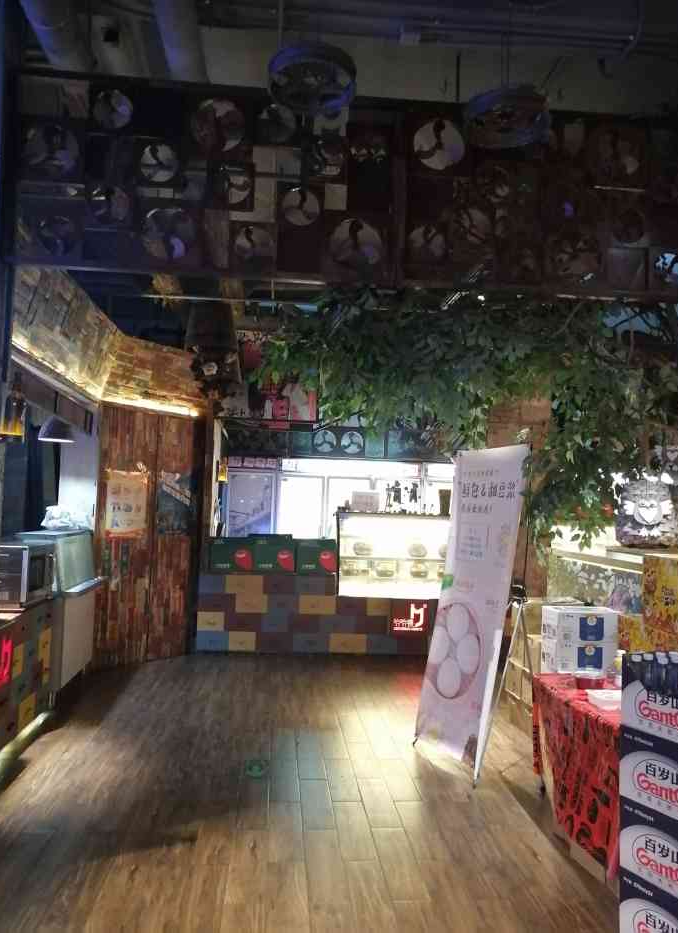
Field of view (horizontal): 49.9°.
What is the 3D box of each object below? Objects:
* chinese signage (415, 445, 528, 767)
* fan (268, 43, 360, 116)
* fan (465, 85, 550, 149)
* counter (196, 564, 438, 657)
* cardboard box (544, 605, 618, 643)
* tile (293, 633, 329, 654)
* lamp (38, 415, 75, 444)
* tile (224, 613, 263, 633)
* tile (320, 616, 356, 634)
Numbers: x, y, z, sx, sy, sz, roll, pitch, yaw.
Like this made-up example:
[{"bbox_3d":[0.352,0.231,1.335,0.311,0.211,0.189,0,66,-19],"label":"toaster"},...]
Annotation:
[{"bbox_3d":[0.749,0.772,4.294,0.080,1.789,0.730,12,-7,-21],"label":"chinese signage"},{"bbox_3d":[-0.137,-1.984,3.750,0.440,0.120,0.440,2,-3,-5],"label":"fan"},{"bbox_3d":[0.894,-1.853,3.864,0.429,0.120,0.429,2,-3,-5],"label":"fan"},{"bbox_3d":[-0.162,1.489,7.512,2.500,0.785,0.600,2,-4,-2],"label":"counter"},{"bbox_3d":[1.268,0.829,3.809,0.328,0.153,0.196,2,-4,-3],"label":"cardboard box"},{"bbox_3d":[-0.271,1.741,7.168,0.354,0.204,0.030,2,-3,-5],"label":"tile"},{"bbox_3d":[-2.130,-0.287,5.493,0.268,0.201,0.268,2,-3,-5],"label":"lamp"},{"bbox_3d":[-0.934,1.528,7.126,0.369,0.179,0.030,2,-3,-5],"label":"tile"},{"bbox_3d":[-0.006,1.570,7.231,0.367,0.186,0.040,2,-4,-2],"label":"tile"}]

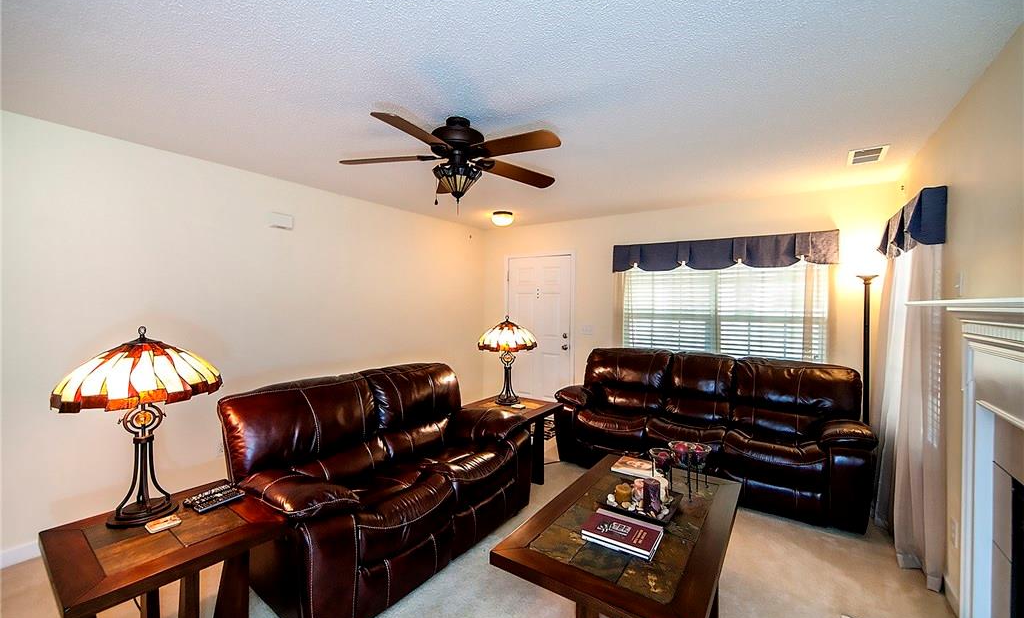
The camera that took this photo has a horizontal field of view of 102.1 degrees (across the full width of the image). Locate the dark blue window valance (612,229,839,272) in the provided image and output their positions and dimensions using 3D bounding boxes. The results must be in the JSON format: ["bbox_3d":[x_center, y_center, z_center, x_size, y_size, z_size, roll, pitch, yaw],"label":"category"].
[{"bbox_3d":[1.945,-0.538,4.039,1.954,0.300,0.110,1,1,33],"label":"dark blue window valance"}]

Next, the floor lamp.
[{"bbox_3d":[2.763,0.567,3.236,0.240,1.690,0.240,1,1,33],"label":"floor lamp"}]

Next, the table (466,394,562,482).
[{"bbox_3d":[-0.001,1.091,3.372,0.615,0.600,0.570,1,1,33],"label":"table"}]

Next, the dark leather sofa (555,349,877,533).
[{"bbox_3d":[1.581,0.910,3.565,2.225,0.980,0.980,1,1,33],"label":"dark leather sofa"}]

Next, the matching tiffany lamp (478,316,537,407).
[{"bbox_3d":[-0.028,0.427,3.530,0.500,0.725,0.500,0,1,0],"label":"matching tiffany lamp"}]

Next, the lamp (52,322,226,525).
[{"bbox_3d":[-1.442,0.436,1.619,0.496,0.732,0.496,1,1,33],"label":"lamp"}]

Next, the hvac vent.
[{"bbox_3d":[2.379,-1.018,2.777,0.200,0.020,0.360,1,1,33],"label":"hvac vent"}]

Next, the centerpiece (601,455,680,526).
[{"bbox_3d":[0.622,0.835,1.968,0.310,0.155,0.320,1,1,33],"label":"centerpiece"}]

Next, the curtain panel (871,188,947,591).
[{"bbox_3d":[2.501,0.377,2.683,0.160,2.060,1.310,1,1,33],"label":"curtain panel"}]

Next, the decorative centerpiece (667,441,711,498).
[{"bbox_3d":[0.908,0.783,2.079,0.190,0.260,0.300,1,1,33],"label":"decorative centerpiece"}]

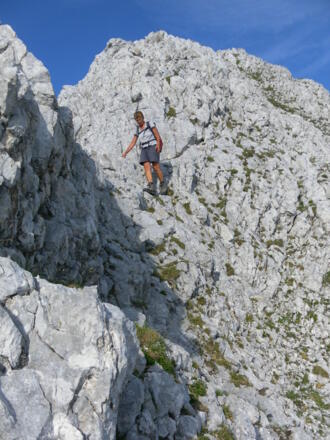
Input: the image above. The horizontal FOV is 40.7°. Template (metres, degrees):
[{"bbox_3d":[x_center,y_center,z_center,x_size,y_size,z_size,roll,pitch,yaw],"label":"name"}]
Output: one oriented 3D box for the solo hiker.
[{"bbox_3d":[-0.396,-1.305,8.600,0.780,1.630,0.540,-2,-5,22],"label":"solo hiker"}]

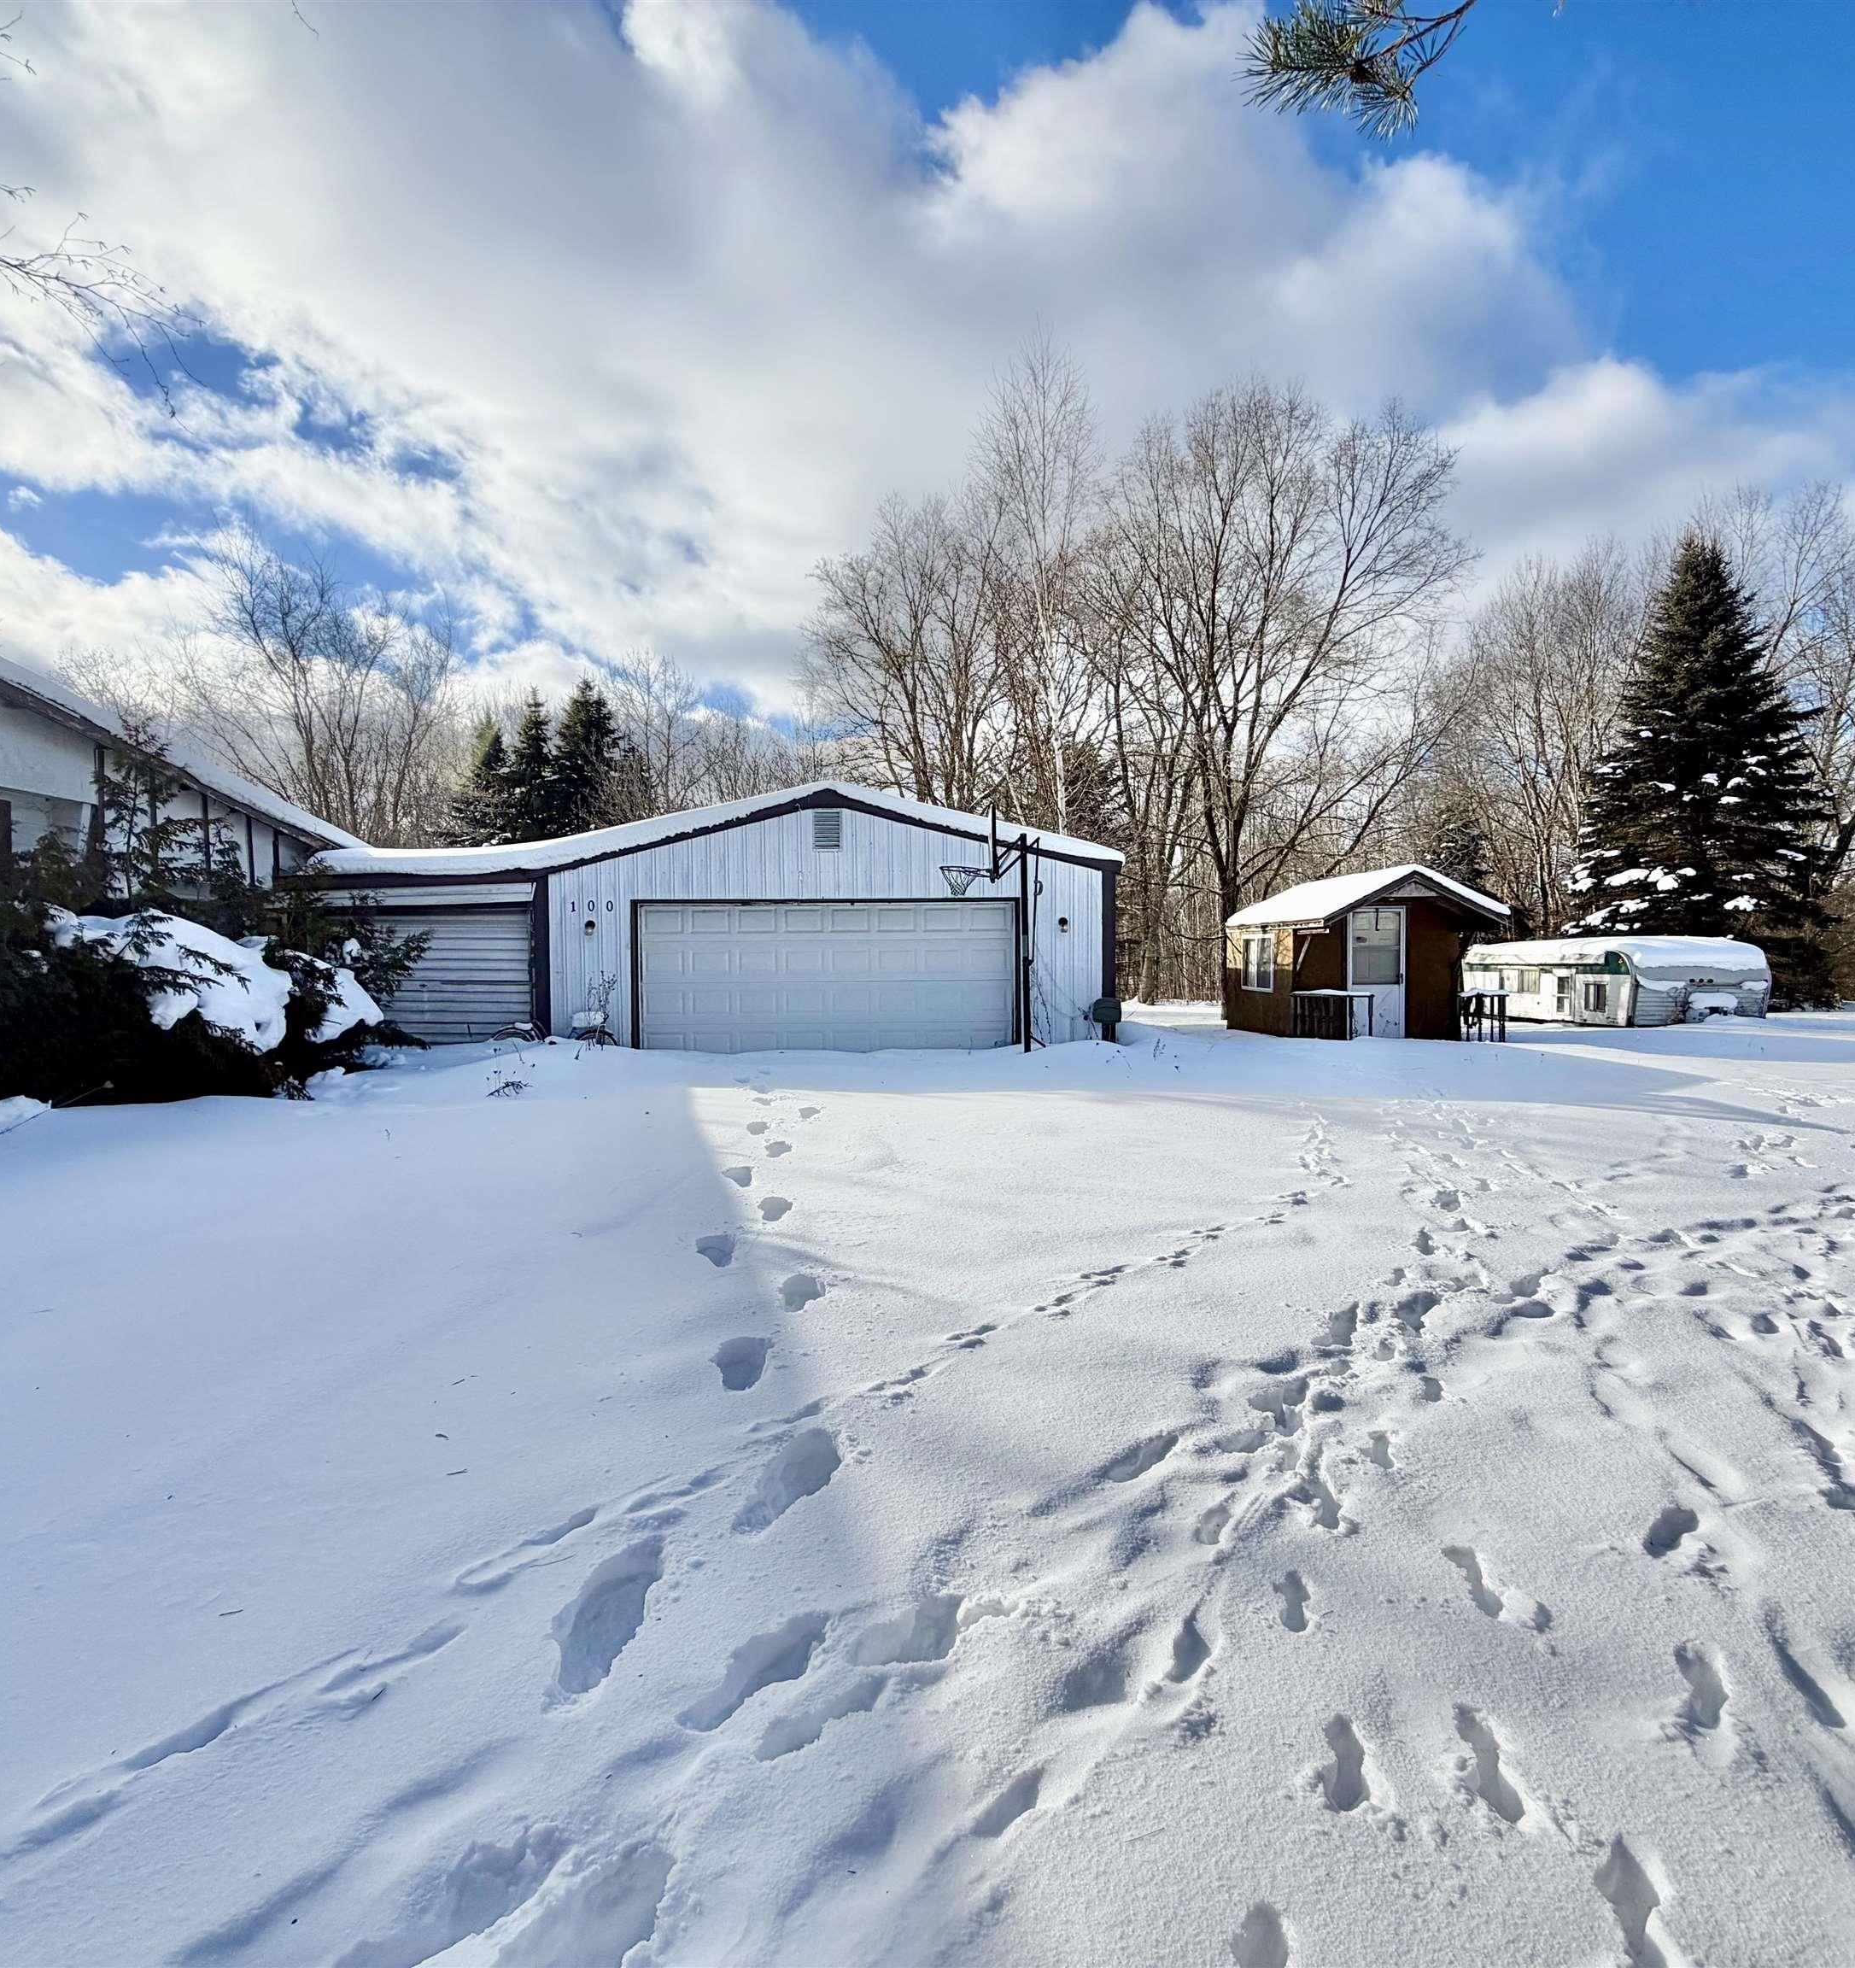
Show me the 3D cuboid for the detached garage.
[{"bbox_3d":[-2.770,-0.878,17.082,10.500,3.600,7.000,0,2,0],"label":"detached garage"}]

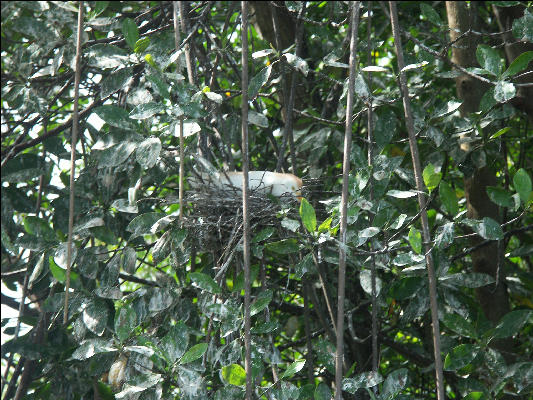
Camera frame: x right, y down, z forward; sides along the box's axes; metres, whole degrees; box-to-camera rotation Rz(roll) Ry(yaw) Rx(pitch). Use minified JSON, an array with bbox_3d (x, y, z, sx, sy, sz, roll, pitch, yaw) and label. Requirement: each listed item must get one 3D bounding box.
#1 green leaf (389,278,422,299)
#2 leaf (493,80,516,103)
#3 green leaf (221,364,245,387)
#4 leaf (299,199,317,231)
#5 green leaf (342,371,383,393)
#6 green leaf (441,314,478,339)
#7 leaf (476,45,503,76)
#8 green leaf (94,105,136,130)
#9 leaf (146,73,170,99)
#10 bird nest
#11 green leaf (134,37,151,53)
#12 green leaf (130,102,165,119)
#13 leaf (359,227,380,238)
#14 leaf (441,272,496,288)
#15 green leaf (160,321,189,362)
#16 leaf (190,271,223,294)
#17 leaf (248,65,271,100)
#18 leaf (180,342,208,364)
[{"bbox_3d":[0.440,0.280,9.700,0.120,0.066,0.030,-28,-20,0],"label":"green leaf"},{"bbox_3d":[0.757,-0.345,9.750,0.072,0.075,0.035,0,-30,0],"label":"leaf"},{"bbox_3d":[-0.098,0.527,9.200,0.081,0.066,0.025,8,-15,0],"label":"green leaf"},{"bbox_3d":[0.129,0.048,9.550,0.047,0.108,0.025,-17,-6,-2],"label":"leaf"},{"bbox_3d":[0.313,0.594,10.000,0.135,0.055,0.022,-22,-27,-9],"label":"green leaf"},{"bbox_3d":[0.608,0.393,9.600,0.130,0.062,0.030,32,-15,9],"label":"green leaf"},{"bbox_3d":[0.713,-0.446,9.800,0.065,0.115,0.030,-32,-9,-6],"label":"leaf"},{"bbox_3d":[-0.458,-0.250,9.300,0.137,0.070,0.030,22,-25,0],"label":"green leaf"},{"bbox_3d":[-0.354,-0.372,10.100,0.050,0.109,0.022,-39,-12,-30],"label":"leaf"},{"bbox_3d":[-0.080,0.056,9.750,0.380,0.210,0.360,0,-5,0],"label":"bird nest"},{"bbox_3d":[-0.380,-0.477,9.400,0.061,0.034,0.020,-42,-20,0],"label":"green leaf"},{"bbox_3d":[-0.360,-0.267,9.200,0.111,0.056,0.030,-14,-40,0],"label":"green leaf"},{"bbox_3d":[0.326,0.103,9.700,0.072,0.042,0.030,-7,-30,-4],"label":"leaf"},{"bbox_3d":[0.630,0.252,9.600,0.168,0.050,0.030,0,-37,0],"label":"leaf"},{"bbox_3d":[-0.270,0.415,9.000,0.076,0.133,0.030,12,-15,0],"label":"green leaf"},{"bbox_3d":[-0.194,0.272,10.000,0.122,0.051,0.022,33,-27,9],"label":"leaf"},{"bbox_3d":[-0.023,-0.383,10.000,0.051,0.130,0.022,26,-10,26],"label":"leaf"},{"bbox_3d":[-0.226,0.481,9.600,0.100,0.048,0.025,-34,-14,-10],"label":"leaf"}]

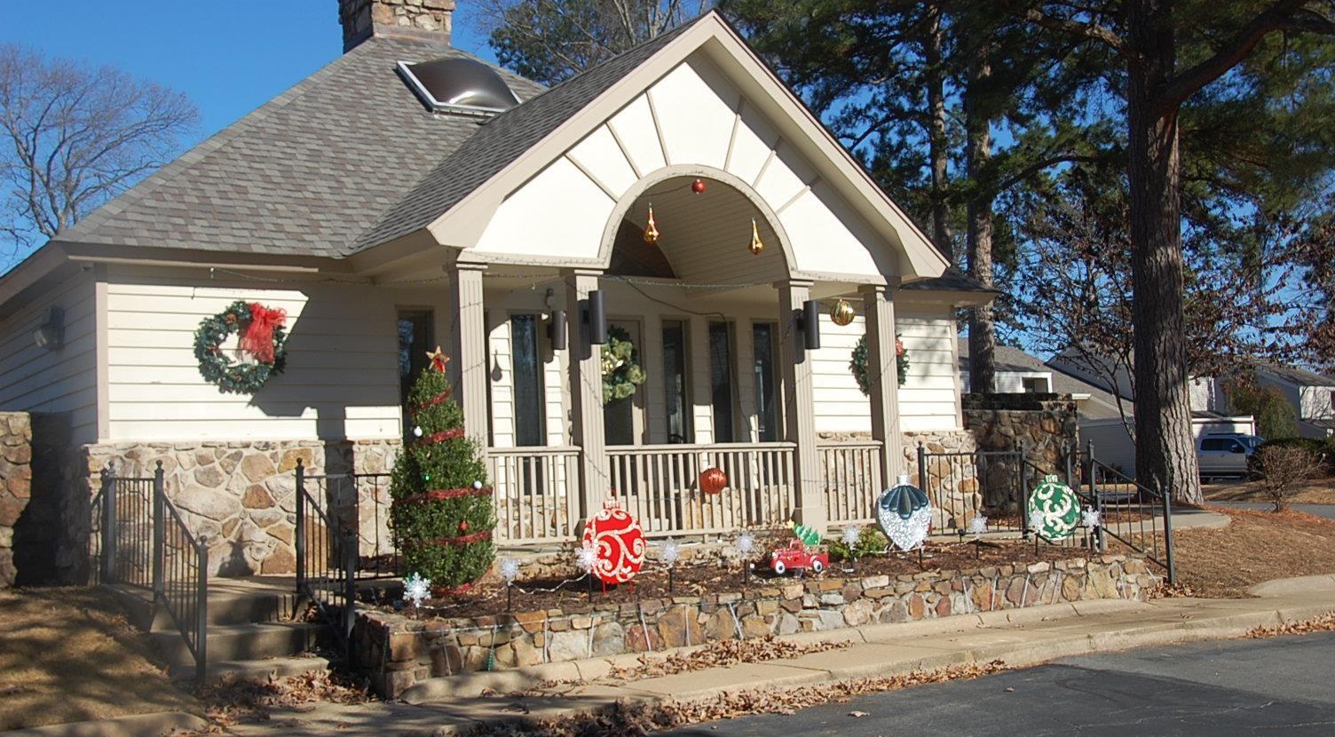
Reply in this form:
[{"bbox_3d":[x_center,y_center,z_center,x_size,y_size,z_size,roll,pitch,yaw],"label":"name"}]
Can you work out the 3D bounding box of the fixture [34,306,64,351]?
[{"bbox_3d":[-5.572,-0.357,13.029,0.216,0.402,0.294,1,-6,-35],"label":"fixture"}]

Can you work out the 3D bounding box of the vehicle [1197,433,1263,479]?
[{"bbox_3d":[21.662,3.539,57.000,5.300,1.870,1.980,-5,-5,22],"label":"vehicle"}]

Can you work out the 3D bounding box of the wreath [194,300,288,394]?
[{"bbox_3d":[-3.783,-0.185,12.815,0.823,0.823,0.196,1,-6,-35],"label":"wreath"}]

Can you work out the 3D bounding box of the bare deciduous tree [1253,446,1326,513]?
[{"bbox_3d":[8.611,1.538,20.000,0.970,0.900,0.950,-5,-5,23],"label":"bare deciduous tree"}]

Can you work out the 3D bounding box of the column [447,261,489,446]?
[{"bbox_3d":[-1.686,0.367,12.299,0.284,2.509,0.284,1,-6,-35],"label":"column"}]

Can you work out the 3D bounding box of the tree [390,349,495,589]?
[{"bbox_3d":[-1.745,0.764,11.101,0.813,1.833,0.813,-3,-5,0],"label":"tree"}]

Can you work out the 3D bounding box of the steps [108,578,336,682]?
[{"bbox_3d":[-3.410,1.869,10.671,1.058,0.454,3.626,0,-6,-29],"label":"steps"}]

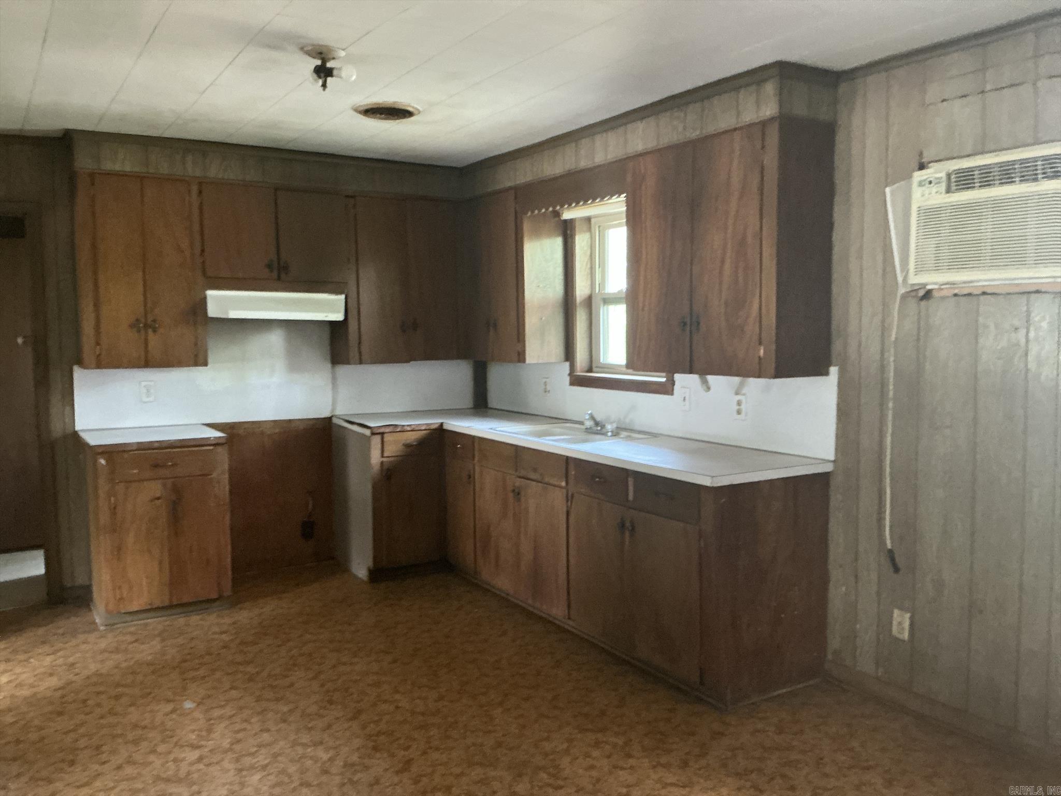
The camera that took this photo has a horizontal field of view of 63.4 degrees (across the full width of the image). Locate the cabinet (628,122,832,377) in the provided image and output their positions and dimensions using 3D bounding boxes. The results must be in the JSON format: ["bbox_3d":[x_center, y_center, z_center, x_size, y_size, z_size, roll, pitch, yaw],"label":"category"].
[{"bbox_3d":[0.828,-0.605,3.727,0.324,0.990,0.913,-3,6,-32],"label":"cabinet"}]

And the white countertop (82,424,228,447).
[{"bbox_3d":[-1.997,0.211,4.526,0.630,0.040,0.610,-3,6,-32],"label":"white countertop"}]

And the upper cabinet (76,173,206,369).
[{"bbox_3d":[-2.082,-0.654,4.573,0.597,0.990,0.324,-3,6,-32],"label":"upper cabinet"}]

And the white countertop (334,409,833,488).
[{"bbox_3d":[-0.007,0.209,4.423,1.090,0.048,2.888,-3,6,-32],"label":"white countertop"}]

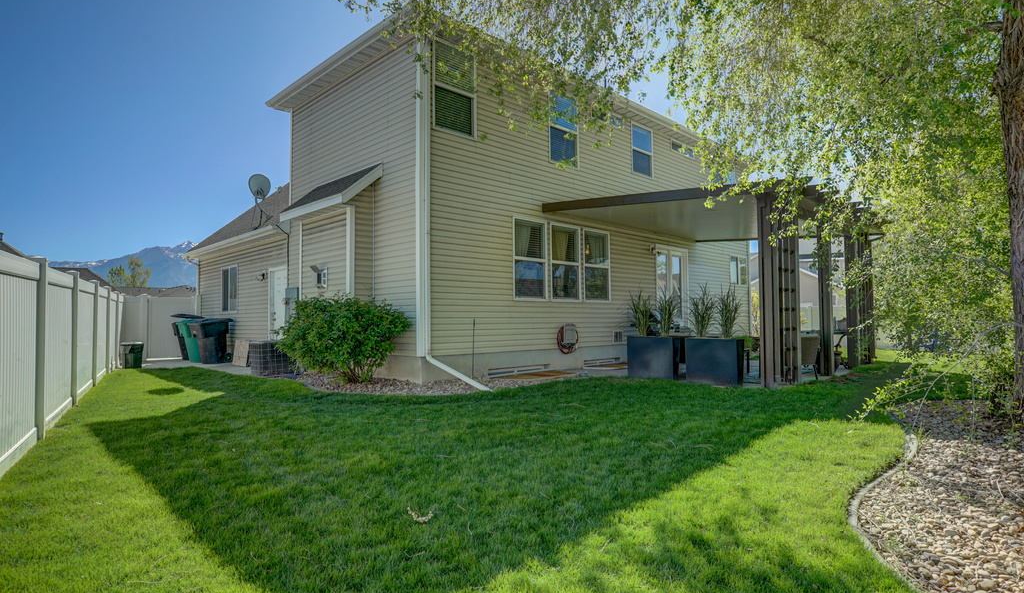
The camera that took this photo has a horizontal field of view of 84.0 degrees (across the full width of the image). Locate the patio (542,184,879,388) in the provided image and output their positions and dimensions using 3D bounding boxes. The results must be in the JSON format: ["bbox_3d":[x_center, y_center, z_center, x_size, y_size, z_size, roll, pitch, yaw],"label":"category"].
[{"bbox_3d":[4.599,-0.182,11.639,6.400,3.320,4.950,2,-3,-44],"label":"patio"}]

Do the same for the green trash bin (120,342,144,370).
[{"bbox_3d":[-8.572,1.334,12.927,0.460,0.630,0.420,2,-3,-44],"label":"green trash bin"}]

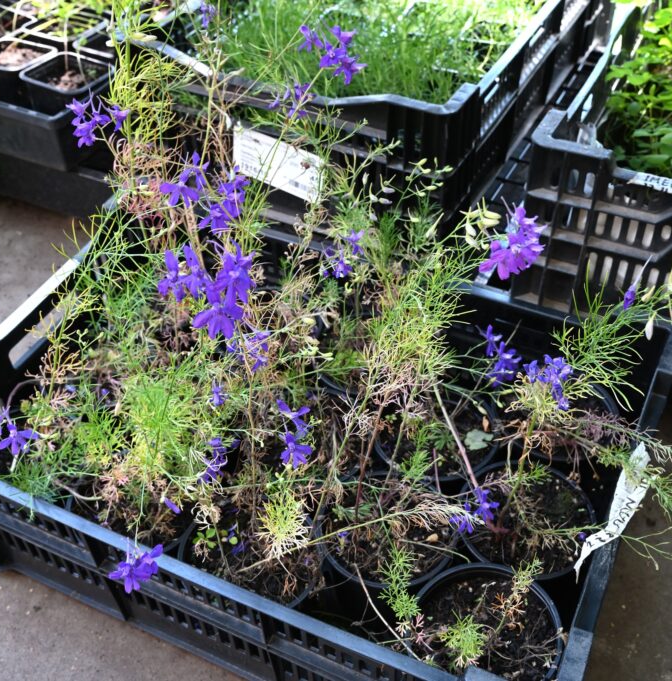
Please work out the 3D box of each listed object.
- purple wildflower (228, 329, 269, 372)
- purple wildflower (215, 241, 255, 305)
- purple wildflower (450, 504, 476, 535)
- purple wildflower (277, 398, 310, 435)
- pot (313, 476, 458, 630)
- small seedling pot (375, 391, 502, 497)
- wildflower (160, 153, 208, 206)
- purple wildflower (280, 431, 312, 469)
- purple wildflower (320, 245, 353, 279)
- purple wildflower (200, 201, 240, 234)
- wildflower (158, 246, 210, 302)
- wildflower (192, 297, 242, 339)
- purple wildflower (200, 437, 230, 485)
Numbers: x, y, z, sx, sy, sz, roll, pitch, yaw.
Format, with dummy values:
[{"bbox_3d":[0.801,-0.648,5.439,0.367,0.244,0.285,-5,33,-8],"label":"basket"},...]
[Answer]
[{"bbox_3d":[-0.071,0.009,0.740,0.036,0.034,0.031,-16,46,-14],"label":"purple wildflower"},{"bbox_3d":[-0.073,-0.049,0.660,0.031,0.040,0.026,-6,43,-6],"label":"purple wildflower"},{"bbox_3d":[0.104,0.145,0.740,0.023,0.023,0.022,5,44,7],"label":"purple wildflower"},{"bbox_3d":[-0.033,0.060,0.715,0.026,0.025,0.024,-5,41,-3],"label":"purple wildflower"},{"bbox_3d":[0.046,0.193,0.803,0.118,0.100,0.118,-1,43,1],"label":"pot"},{"bbox_3d":[0.092,0.116,0.871,0.120,0.097,0.120,-1,44,1],"label":"small seedling pot"},{"bbox_3d":[-0.117,-0.124,0.700,0.037,0.036,0.026,-8,43,-8],"label":"wildflower"},{"bbox_3d":[-0.033,0.090,0.755,0.027,0.030,0.025,-6,44,-4],"label":"purple wildflower"},{"bbox_3d":[0.000,-0.071,0.815,0.028,0.027,0.025,-2,41,0],"label":"purple wildflower"},{"bbox_3d":[-0.094,-0.100,0.740,0.032,0.025,0.025,-8,42,-6],"label":"purple wildflower"},{"bbox_3d":[-0.112,-0.049,0.670,0.038,0.036,0.025,-9,43,-9],"label":"wildflower"},{"bbox_3d":[-0.084,-0.016,0.645,0.035,0.028,0.024,-8,43,-7],"label":"wildflower"},{"bbox_3d":[-0.099,0.098,0.740,0.023,0.034,0.023,-9,43,-9],"label":"purple wildflower"}]

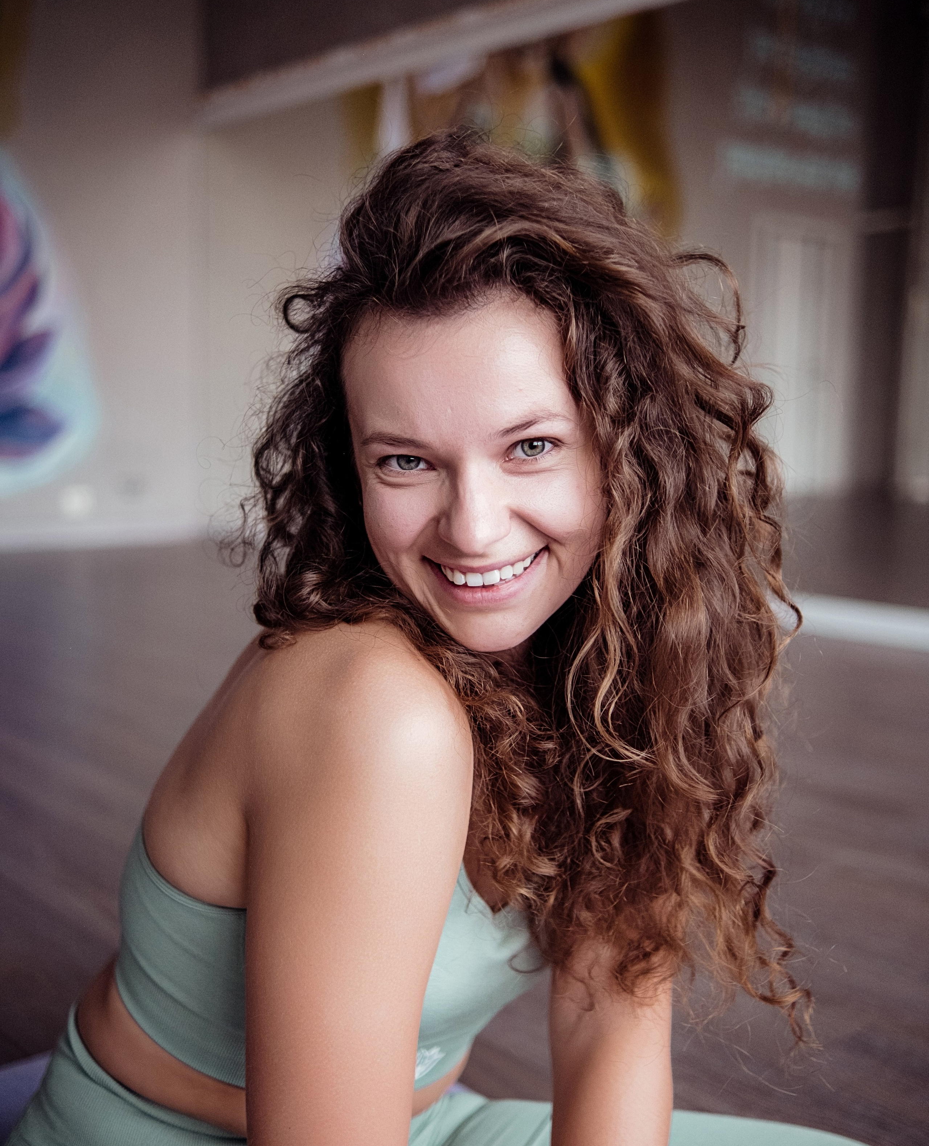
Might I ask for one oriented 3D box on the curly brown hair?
[{"bbox_3d":[0.031,0.004,0.785,0.320,0.490,0.260,2,7,3],"label":"curly brown hair"}]

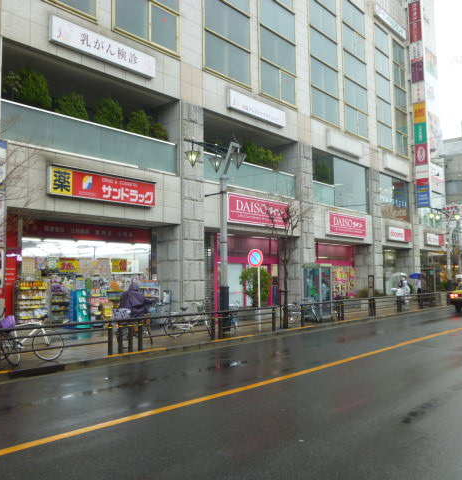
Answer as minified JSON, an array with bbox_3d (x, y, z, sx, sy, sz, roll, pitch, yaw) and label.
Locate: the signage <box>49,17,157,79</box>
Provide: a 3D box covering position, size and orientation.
[{"bbox_3d":[-3.801,-5.752,15.200,0.220,0.724,3.641,-5,-6,41],"label":"signage"}]

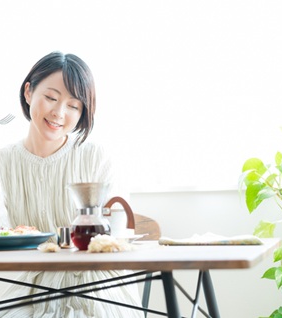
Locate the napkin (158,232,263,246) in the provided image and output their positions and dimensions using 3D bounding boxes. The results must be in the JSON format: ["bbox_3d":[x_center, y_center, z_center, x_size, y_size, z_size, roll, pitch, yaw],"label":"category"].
[{"bbox_3d":[0.179,0.189,1.600,0.240,0.024,0.165,-3,-4,17],"label":"napkin"}]

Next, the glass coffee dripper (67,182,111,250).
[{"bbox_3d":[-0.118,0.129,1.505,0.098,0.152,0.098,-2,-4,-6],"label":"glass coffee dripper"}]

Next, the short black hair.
[{"bbox_3d":[-0.218,-0.168,1.760,0.188,0.212,0.205,15,16,-15],"label":"short black hair"}]

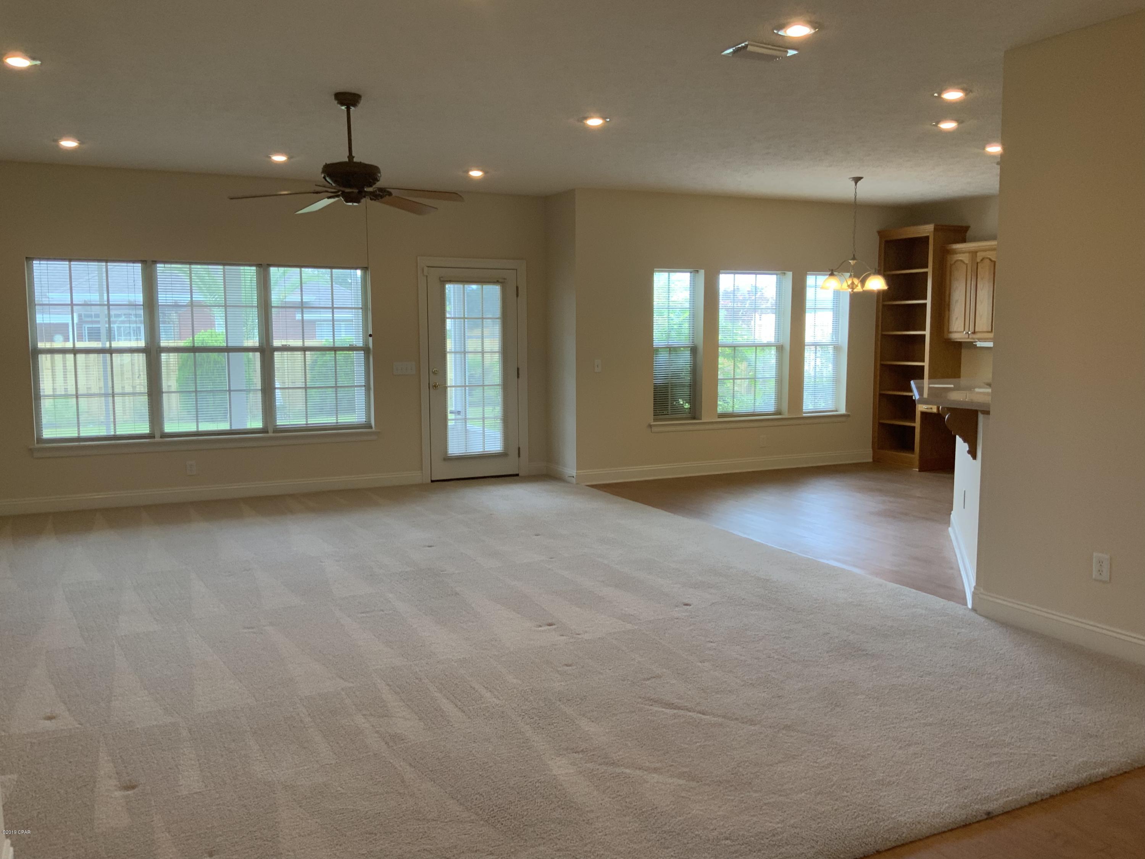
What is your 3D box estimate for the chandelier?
[{"bbox_3d":[2.444,-1.683,8.339,0.600,0.970,0.600,-3,7,-26],"label":"chandelier"}]

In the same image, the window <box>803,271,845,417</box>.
[{"bbox_3d":[2.659,-0.910,10.257,0.560,1.480,0.100,-3,7,-26],"label":"window"}]

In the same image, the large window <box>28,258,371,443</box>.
[{"bbox_3d":[-3.095,-0.670,8.264,2.720,1.480,0.100,-3,7,-26],"label":"large window"}]

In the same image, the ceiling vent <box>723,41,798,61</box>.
[{"bbox_3d":[0.875,-1.738,4.447,0.310,0.025,0.205,-3,7,-26],"label":"ceiling vent"}]

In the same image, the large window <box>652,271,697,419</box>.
[{"bbox_3d":[1.006,-0.822,9.465,0.550,1.480,0.100,-3,7,-26],"label":"large window"}]

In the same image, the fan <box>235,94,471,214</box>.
[{"bbox_3d":[-1.215,-1.537,5.264,1.310,0.600,1.310,-3,7,-26],"label":"fan"}]

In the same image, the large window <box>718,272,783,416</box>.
[{"bbox_3d":[1.826,-0.866,9.858,0.860,1.480,0.100,-3,7,-26],"label":"large window"}]

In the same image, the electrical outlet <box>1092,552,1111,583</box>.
[{"bbox_3d":[2.386,0.623,4.326,0.009,0.121,0.077,-3,7,-26],"label":"electrical outlet"}]

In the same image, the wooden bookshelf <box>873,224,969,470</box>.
[{"bbox_3d":[3.637,-0.847,10.135,0.500,2.470,0.750,-3,7,-26],"label":"wooden bookshelf"}]

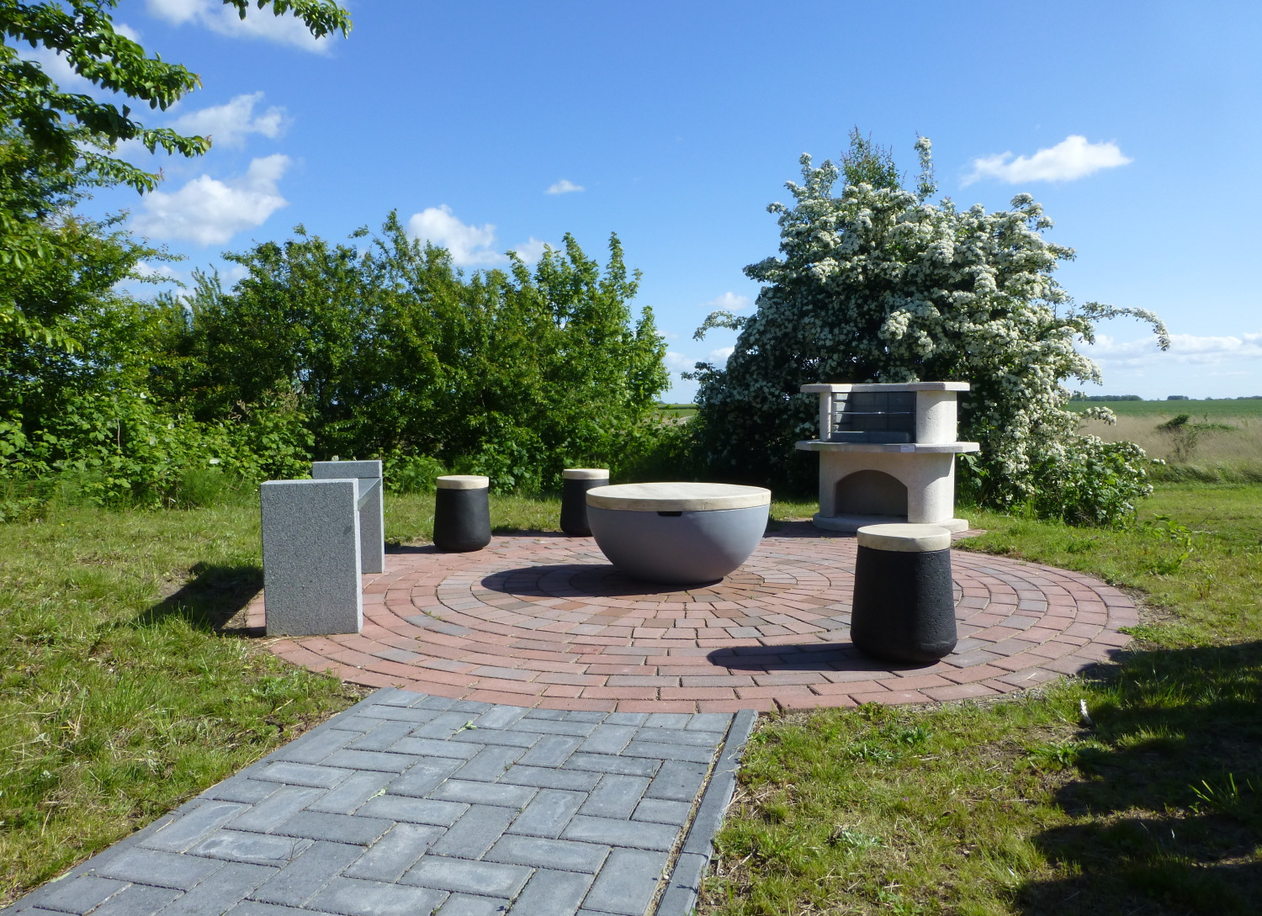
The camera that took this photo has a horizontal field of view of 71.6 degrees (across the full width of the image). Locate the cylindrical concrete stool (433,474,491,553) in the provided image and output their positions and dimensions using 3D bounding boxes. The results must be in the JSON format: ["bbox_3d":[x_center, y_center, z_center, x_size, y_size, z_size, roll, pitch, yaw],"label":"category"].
[{"bbox_3d":[-0.949,0.315,4.951,0.318,0.401,0.318,-1,3,0],"label":"cylindrical concrete stool"}]

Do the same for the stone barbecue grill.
[{"bbox_3d":[1.634,-0.006,5.605,1.037,0.919,0.639,1,4,30],"label":"stone barbecue grill"}]

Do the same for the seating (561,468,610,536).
[{"bbox_3d":[-0.277,0.279,5.490,0.318,0.401,0.318,-1,3,0],"label":"seating"}]

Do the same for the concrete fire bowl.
[{"bbox_3d":[0.221,0.350,4.035,0.845,0.404,0.845,-1,3,0],"label":"concrete fire bowl"}]

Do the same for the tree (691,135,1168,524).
[{"bbox_3d":[2.482,-1.174,7.253,3.869,3.057,3.605,-1,3,0],"label":"tree"}]

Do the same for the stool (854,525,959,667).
[{"bbox_3d":[0.847,0.415,2.719,0.318,0.401,0.318,-1,3,0],"label":"stool"}]

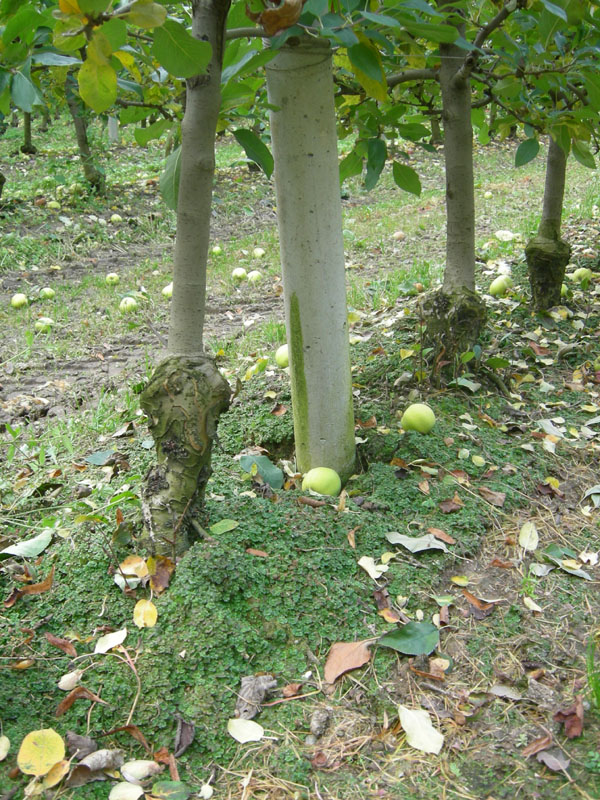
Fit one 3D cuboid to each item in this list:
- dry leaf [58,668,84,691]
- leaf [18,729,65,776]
[{"bbox_3d":[-0.299,0.366,1.149,0.027,0.012,0.038,19,35,30],"label":"dry leaf"},{"bbox_3d":[-0.296,0.403,1.006,0.048,0.010,0.055,6,41,-3],"label":"leaf"}]

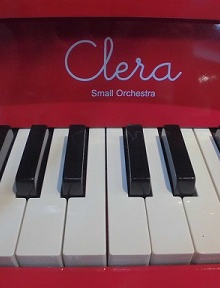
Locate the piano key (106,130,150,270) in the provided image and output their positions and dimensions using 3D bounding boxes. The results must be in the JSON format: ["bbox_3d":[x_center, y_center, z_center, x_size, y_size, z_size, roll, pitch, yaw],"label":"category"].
[{"bbox_3d":[0.009,0.028,0.199,0.023,0.014,0.106,0,42,-2],"label":"piano key"}]

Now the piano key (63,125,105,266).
[{"bbox_3d":[-0.015,0.028,0.198,0.024,0.014,0.106,0,42,-2],"label":"piano key"}]

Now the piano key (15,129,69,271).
[{"bbox_3d":[-0.040,0.029,0.197,0.024,0.014,0.106,0,42,-2],"label":"piano key"}]

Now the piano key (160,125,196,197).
[{"bbox_3d":[0.047,0.007,0.204,0.012,0.013,0.063,0,42,-2],"label":"piano key"}]

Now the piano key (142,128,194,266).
[{"bbox_3d":[0.033,0.028,0.199,0.023,0.014,0.106,0,42,-2],"label":"piano key"}]

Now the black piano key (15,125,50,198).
[{"bbox_3d":[-0.053,0.007,0.201,0.012,0.013,0.063,0,42,-2],"label":"black piano key"}]

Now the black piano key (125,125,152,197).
[{"bbox_3d":[0.019,0.007,0.203,0.012,0.013,0.063,0,42,-2],"label":"black piano key"}]

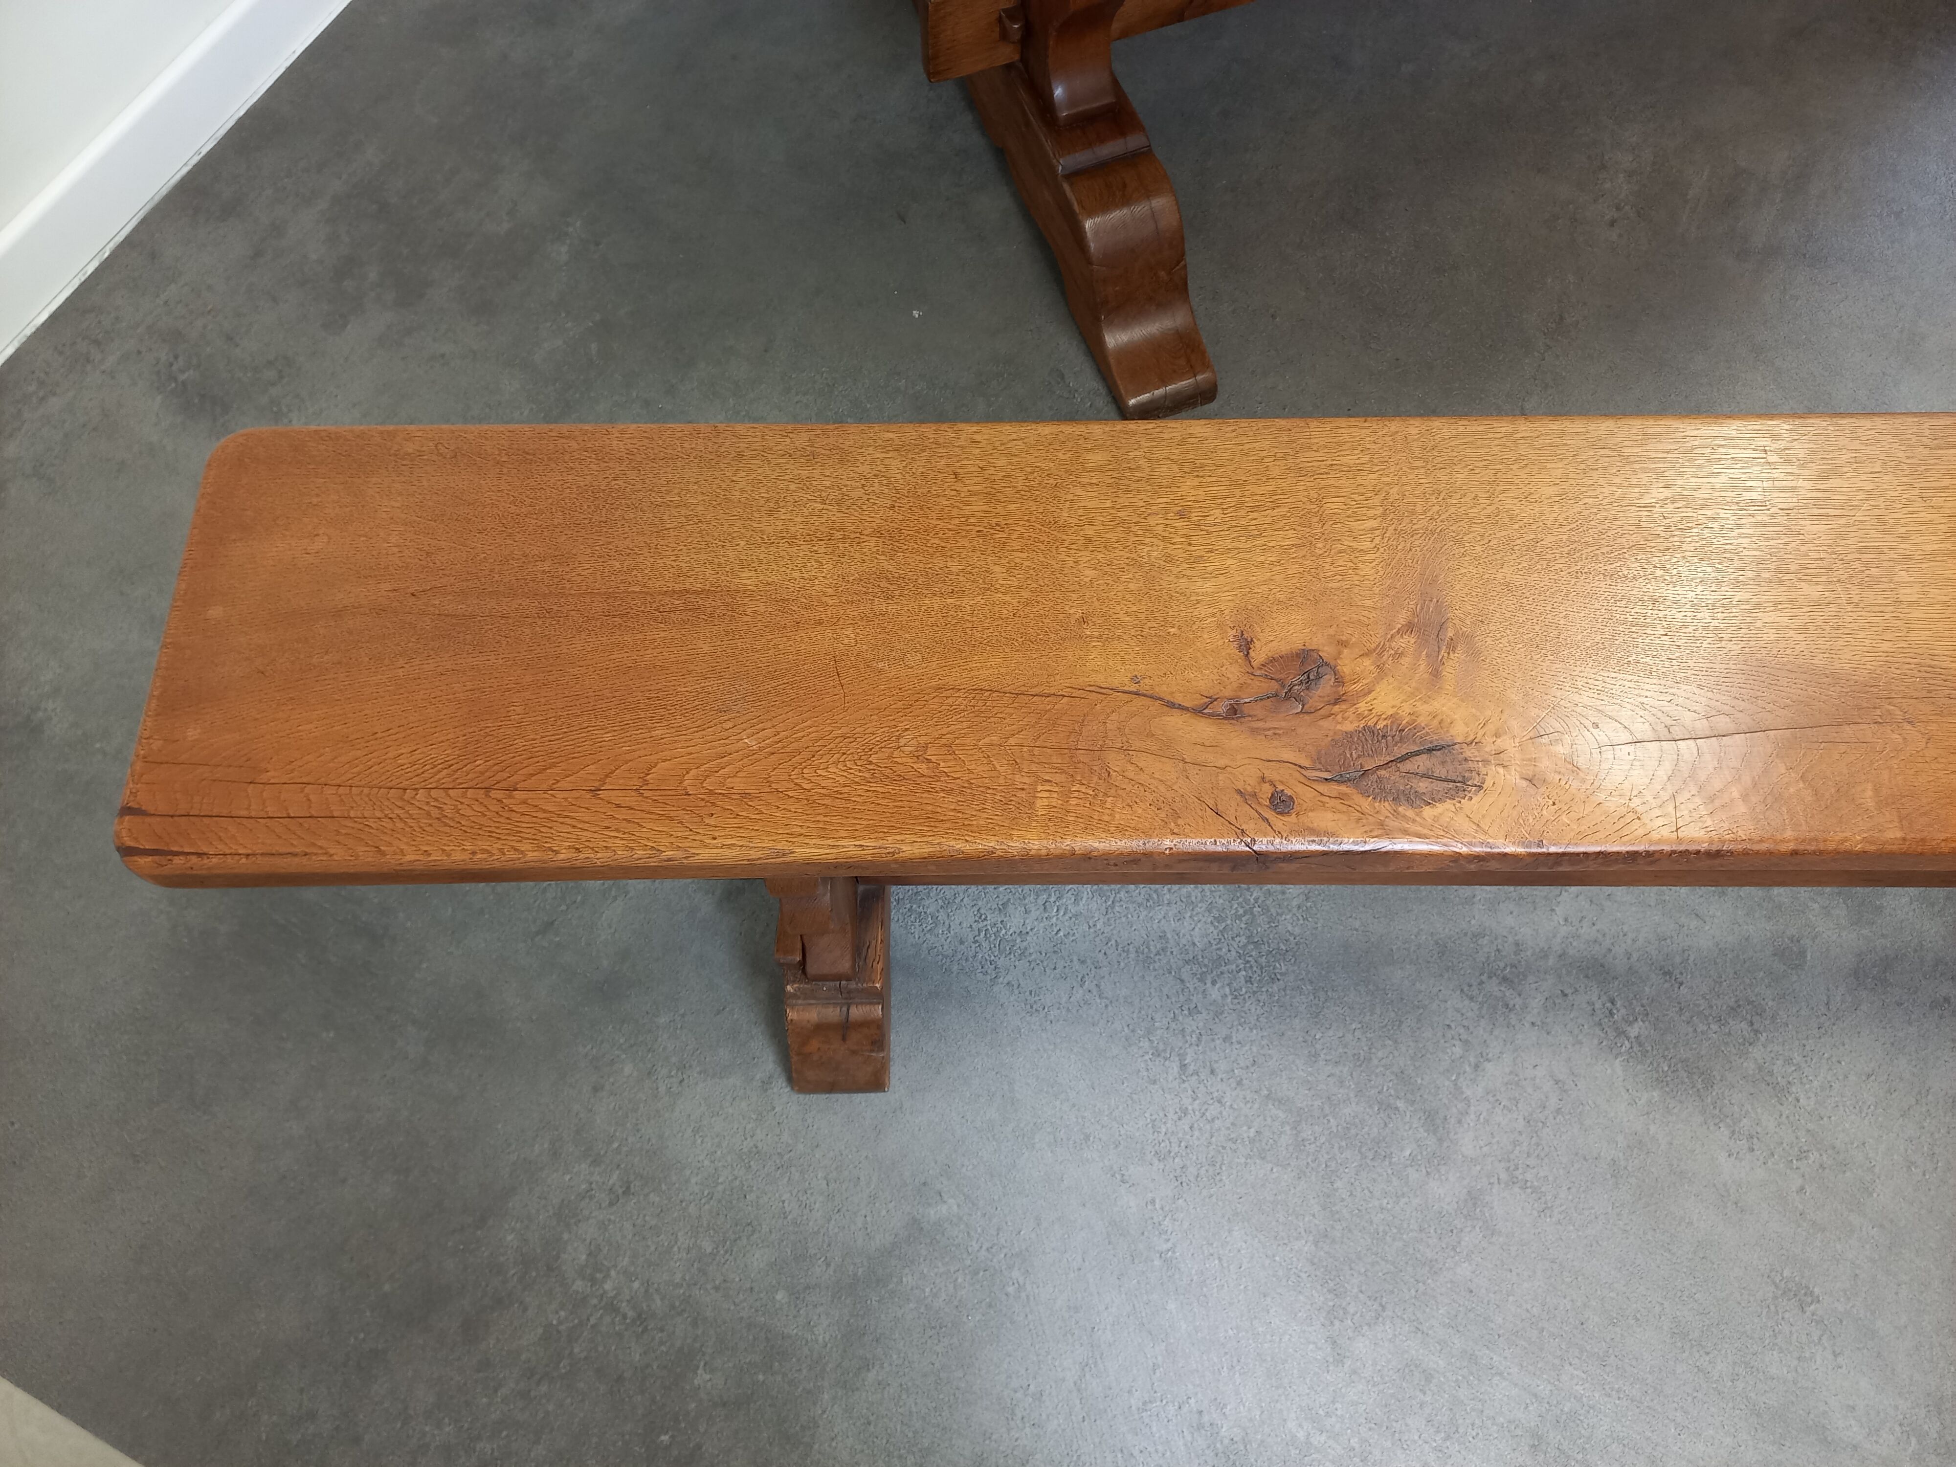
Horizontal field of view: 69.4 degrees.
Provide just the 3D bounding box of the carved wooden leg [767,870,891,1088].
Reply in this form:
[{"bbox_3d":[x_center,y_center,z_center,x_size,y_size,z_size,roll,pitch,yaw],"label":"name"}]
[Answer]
[{"bbox_3d":[-0.116,0.040,1.047,0.079,0.431,0.367,-1,66,0],"label":"carved wooden leg"}]

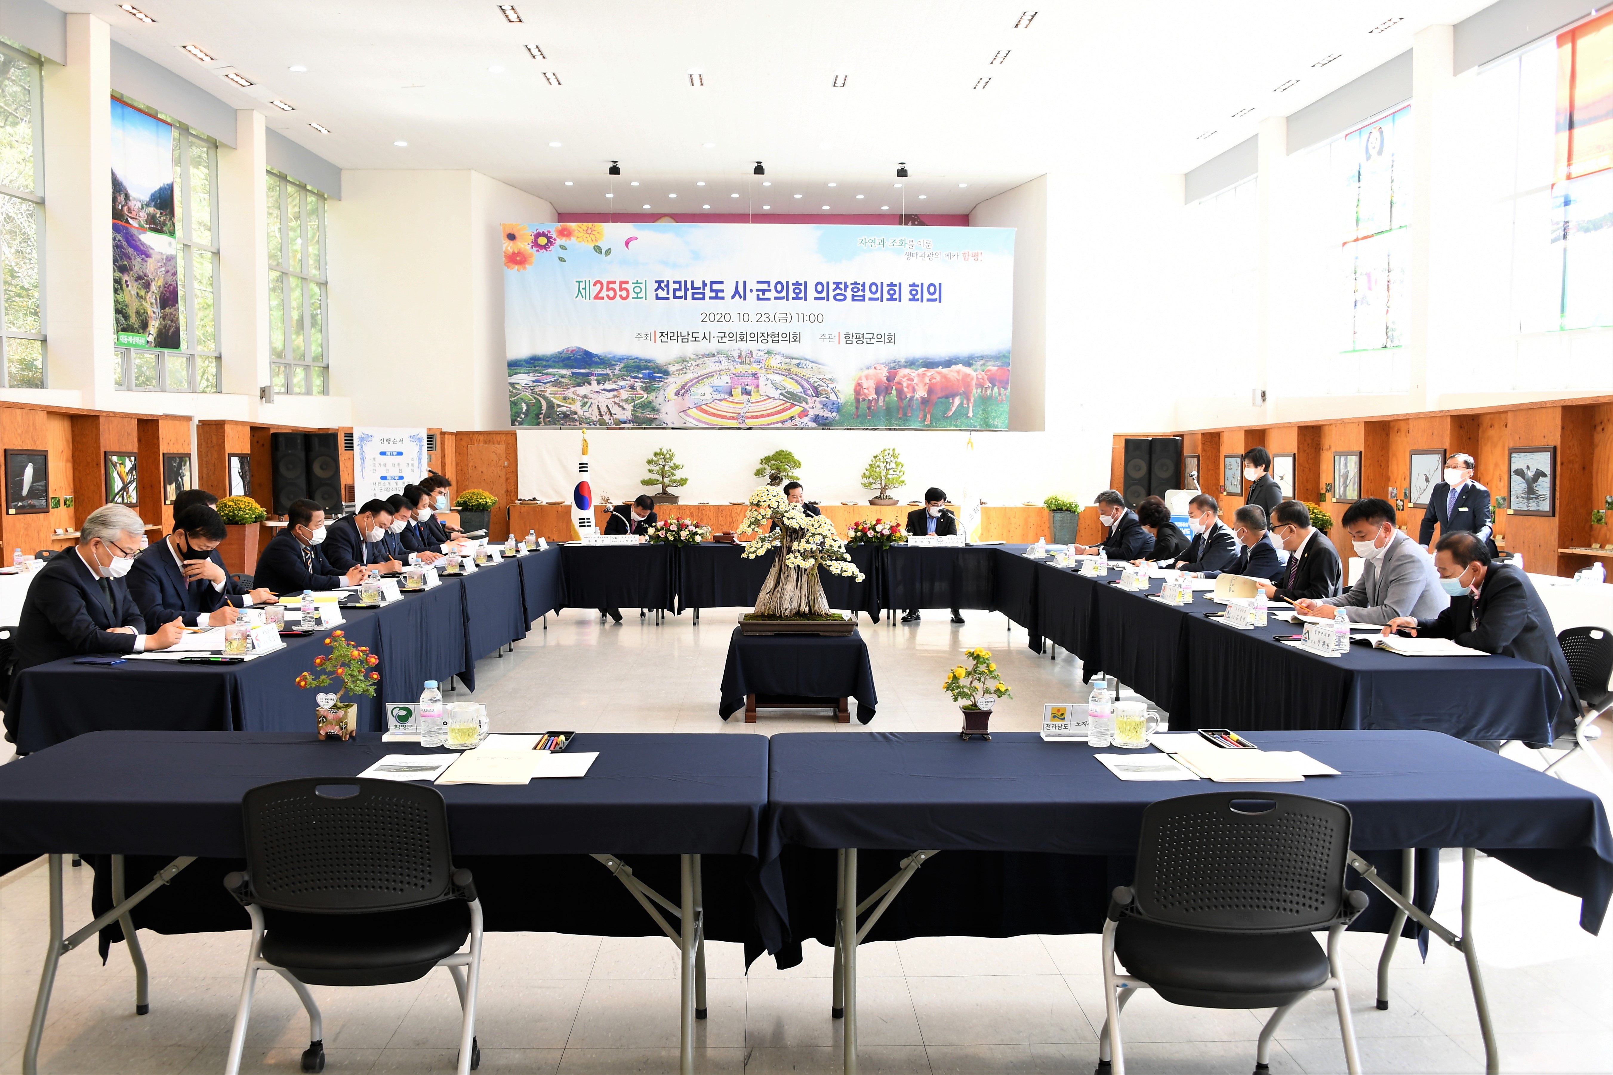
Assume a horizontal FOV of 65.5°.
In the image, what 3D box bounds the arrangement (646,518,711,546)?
[{"bbox_3d":[-1.202,-0.059,11.730,0.600,0.270,0.360,0,3,-2],"label":"arrangement"}]

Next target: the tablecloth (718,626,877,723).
[{"bbox_3d":[-0.049,0.800,7.488,0.920,0.445,0.950,0,3,-2],"label":"tablecloth"}]

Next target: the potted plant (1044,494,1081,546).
[{"bbox_3d":[3.503,-0.029,17.164,0.512,1.132,0.512,0,3,-2],"label":"potted plant"}]

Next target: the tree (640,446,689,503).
[{"bbox_3d":[-1.964,-0.861,17.300,0.640,0.780,0.500,0,3,-2],"label":"tree"}]

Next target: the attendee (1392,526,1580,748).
[{"bbox_3d":[2.680,0.606,5.100,0.800,1.220,0.550,0,3,1],"label":"attendee"}]

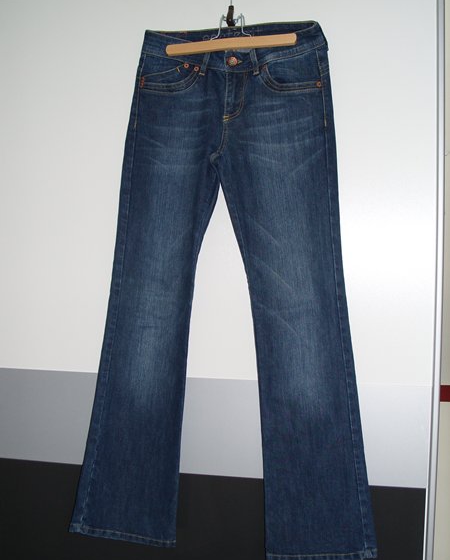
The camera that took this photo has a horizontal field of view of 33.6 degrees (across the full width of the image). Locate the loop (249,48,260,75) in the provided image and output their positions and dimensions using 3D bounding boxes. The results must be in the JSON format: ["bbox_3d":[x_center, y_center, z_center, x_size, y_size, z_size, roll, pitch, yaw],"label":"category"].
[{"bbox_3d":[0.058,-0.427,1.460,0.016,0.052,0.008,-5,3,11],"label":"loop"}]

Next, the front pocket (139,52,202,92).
[{"bbox_3d":[-0.111,-0.415,1.492,0.125,0.080,0.020,1,3,15],"label":"front pocket"}]

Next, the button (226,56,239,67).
[{"bbox_3d":[0.015,-0.429,1.463,0.021,0.019,0.008,1,3,11],"label":"button"}]

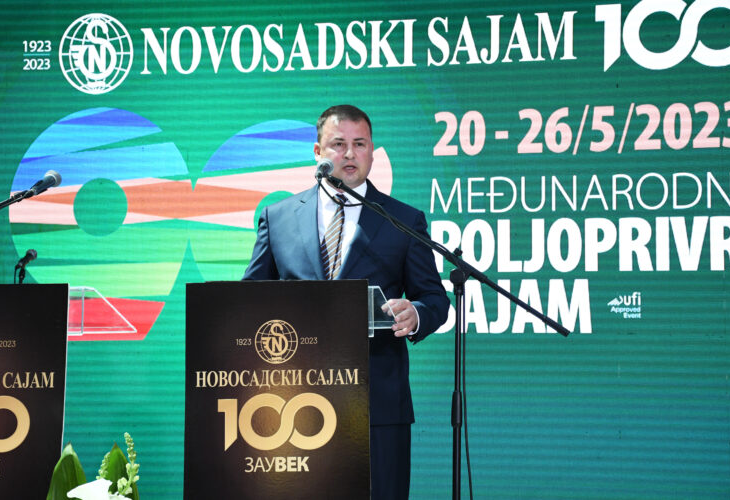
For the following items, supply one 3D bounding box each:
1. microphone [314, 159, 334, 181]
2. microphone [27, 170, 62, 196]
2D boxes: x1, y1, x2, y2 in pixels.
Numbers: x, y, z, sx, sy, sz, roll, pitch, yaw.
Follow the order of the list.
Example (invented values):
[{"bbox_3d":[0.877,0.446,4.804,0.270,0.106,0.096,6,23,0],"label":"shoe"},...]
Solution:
[{"bbox_3d":[-0.120,-0.232,4.546,0.052,0.052,0.168,-2,13,6],"label":"microphone"},{"bbox_3d":[-0.917,-0.190,4.488,0.052,0.052,0.168,-3,16,13],"label":"microphone"}]

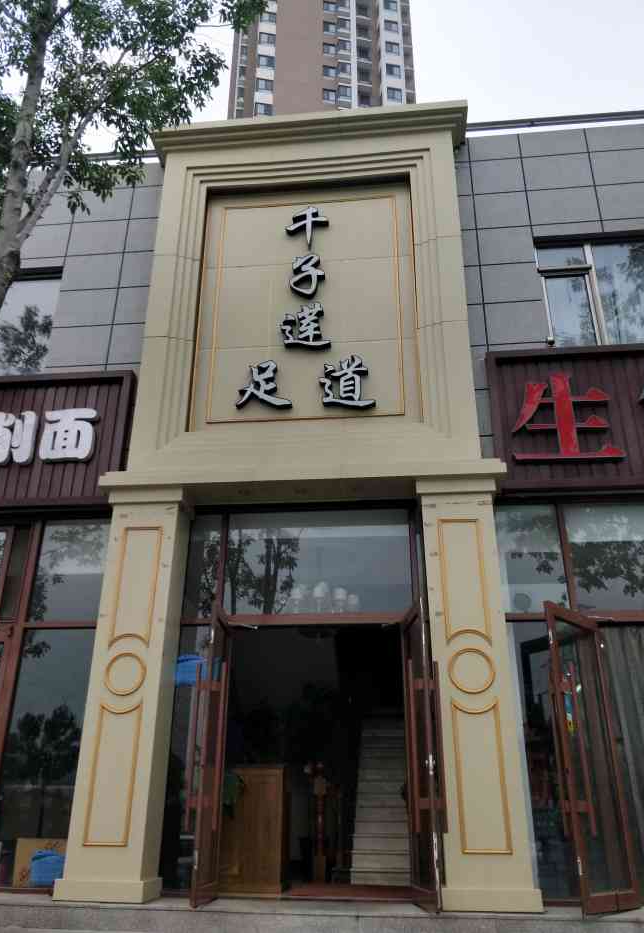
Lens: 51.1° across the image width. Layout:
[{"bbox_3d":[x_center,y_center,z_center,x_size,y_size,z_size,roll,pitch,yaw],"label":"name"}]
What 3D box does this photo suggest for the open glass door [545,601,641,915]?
[{"bbox_3d":[2.443,2.547,6.085,0.948,2.492,0.070,18,-29,-36],"label":"open glass door"}]

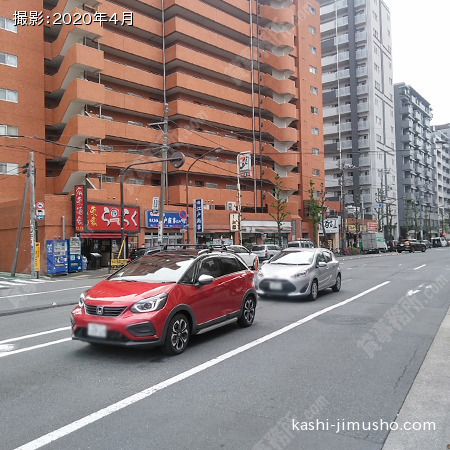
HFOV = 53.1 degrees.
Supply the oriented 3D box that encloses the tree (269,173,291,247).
[{"bbox_3d":[5.200,-0.887,43.000,2.100,8.200,2.100,-2,-2,30],"label":"tree"}]

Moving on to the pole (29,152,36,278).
[{"bbox_3d":[-9.490,-0.450,22.300,0.260,6.200,0.260,-2,-2,31],"label":"pole"}]

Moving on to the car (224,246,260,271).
[{"bbox_3d":[0.569,2.027,27.690,1.760,1.520,4.450,-3,-3,29],"label":"car"}]

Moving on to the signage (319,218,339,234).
[{"bbox_3d":[12.056,0.175,52.500,2.500,1.850,0.300,-3,-2,31],"label":"signage"}]

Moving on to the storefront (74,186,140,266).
[{"bbox_3d":[-7.300,0.411,27.500,1.300,4.700,5.100,-2,-2,31],"label":"storefront"}]

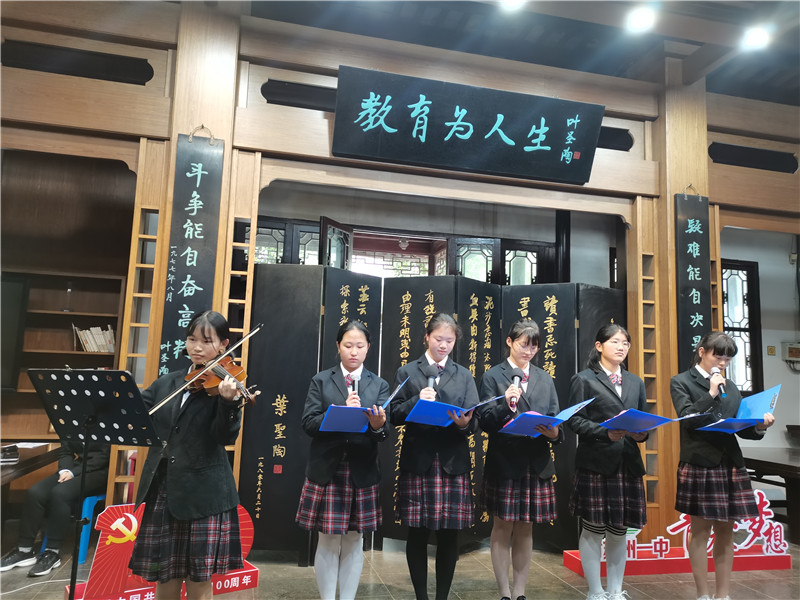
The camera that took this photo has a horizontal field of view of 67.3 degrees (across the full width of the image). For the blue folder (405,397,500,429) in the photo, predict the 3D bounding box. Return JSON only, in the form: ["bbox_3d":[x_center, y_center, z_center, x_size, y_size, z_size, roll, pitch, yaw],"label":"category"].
[{"bbox_3d":[0.285,0.604,3.163,0.440,0.085,0.310,-1,-29,-16],"label":"blue folder"}]

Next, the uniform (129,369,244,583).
[{"bbox_3d":[-0.930,0.745,2.620,0.470,0.860,0.360,1,-8,9],"label":"uniform"}]

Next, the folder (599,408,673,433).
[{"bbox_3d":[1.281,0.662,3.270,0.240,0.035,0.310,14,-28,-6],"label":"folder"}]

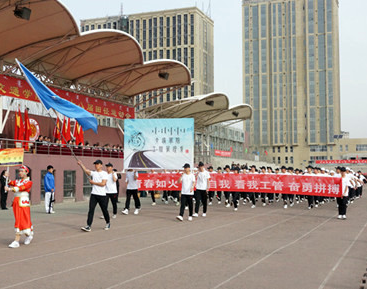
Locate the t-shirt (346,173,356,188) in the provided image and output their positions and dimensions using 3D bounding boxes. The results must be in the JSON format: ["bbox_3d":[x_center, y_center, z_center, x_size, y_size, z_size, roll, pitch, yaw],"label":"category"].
[{"bbox_3d":[8.149,1.766,22.900,0.550,0.680,0.300,-2,-4,24],"label":"t-shirt"}]

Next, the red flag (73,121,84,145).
[{"bbox_3d":[-6.670,-0.826,29.900,0.400,1.850,0.600,-2,-4,24],"label":"red flag"}]

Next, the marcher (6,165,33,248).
[{"bbox_3d":[-3.243,1.228,9.410,0.500,1.610,0.620,-2,-4,24],"label":"marcher"}]

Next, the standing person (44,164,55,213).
[{"bbox_3d":[-4.986,1.692,17.641,0.360,1.760,0.480,0,-4,10],"label":"standing person"}]

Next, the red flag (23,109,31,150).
[{"bbox_3d":[-7.658,-0.698,23.004,0.250,2.031,0.420,-1,-4,25],"label":"red flag"}]

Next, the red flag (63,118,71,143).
[{"bbox_3d":[-7.159,-0.887,28.800,0.350,1.750,0.500,-2,-4,24],"label":"red flag"}]

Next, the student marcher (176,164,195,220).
[{"bbox_3d":[0.078,1.537,15.148,0.540,1.790,0.580,-1,-4,22],"label":"student marcher"}]

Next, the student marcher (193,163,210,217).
[{"bbox_3d":[0.630,1.599,16.422,0.540,1.840,0.550,-1,-4,22],"label":"student marcher"}]

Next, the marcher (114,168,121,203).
[{"bbox_3d":[-3.493,2.188,24.983,0.450,1.770,0.520,-2,-4,24],"label":"marcher"}]

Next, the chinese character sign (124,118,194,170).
[{"bbox_3d":[-0.862,-0.005,16.194,2.541,1.740,0.070,-1,-4,16],"label":"chinese character sign"}]

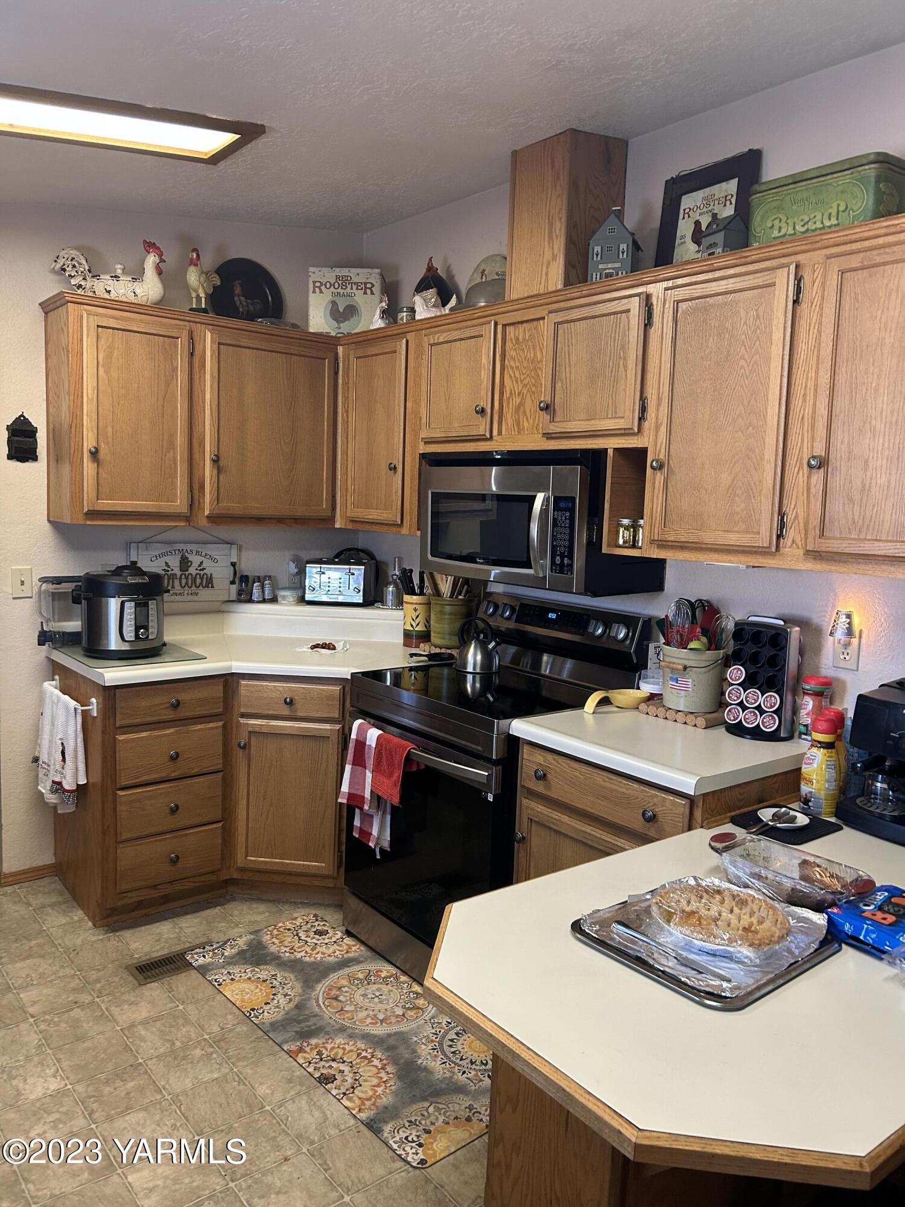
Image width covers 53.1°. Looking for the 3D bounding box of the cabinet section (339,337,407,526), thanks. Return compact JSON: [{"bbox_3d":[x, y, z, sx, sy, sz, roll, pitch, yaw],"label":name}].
[{"bbox_3d":[-0.196,-0.674,3.648,0.300,0.694,0.424,-3,8,-39],"label":"cabinet section"}]

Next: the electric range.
[{"bbox_3d":[0.118,0.605,3.039,0.708,1.176,0.765,-3,8,-38],"label":"electric range"}]

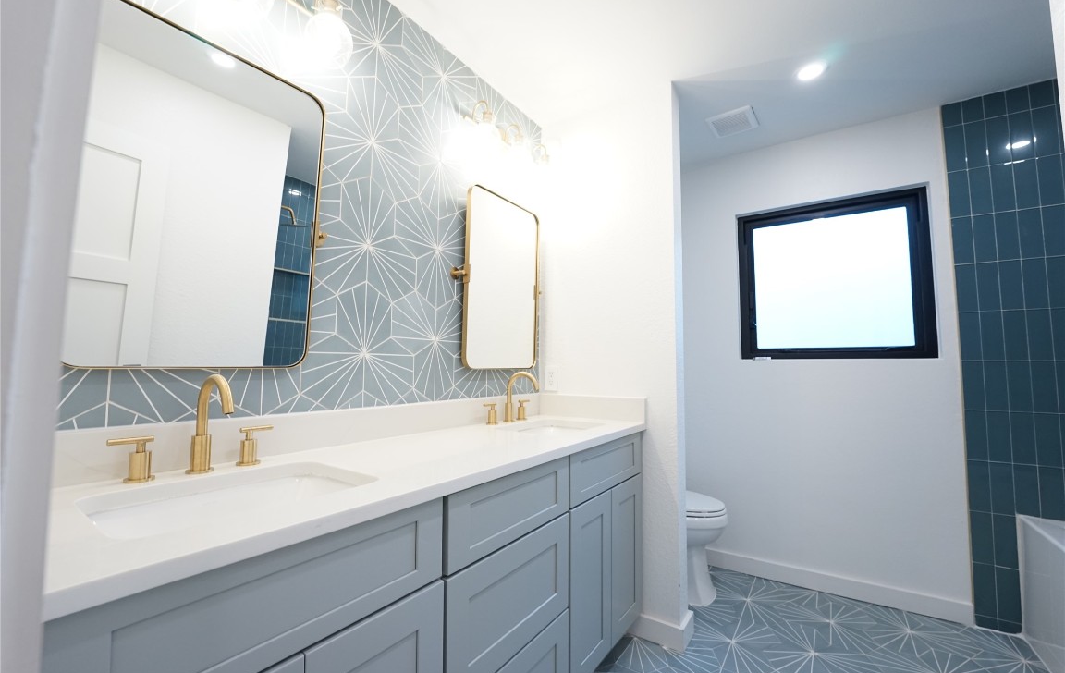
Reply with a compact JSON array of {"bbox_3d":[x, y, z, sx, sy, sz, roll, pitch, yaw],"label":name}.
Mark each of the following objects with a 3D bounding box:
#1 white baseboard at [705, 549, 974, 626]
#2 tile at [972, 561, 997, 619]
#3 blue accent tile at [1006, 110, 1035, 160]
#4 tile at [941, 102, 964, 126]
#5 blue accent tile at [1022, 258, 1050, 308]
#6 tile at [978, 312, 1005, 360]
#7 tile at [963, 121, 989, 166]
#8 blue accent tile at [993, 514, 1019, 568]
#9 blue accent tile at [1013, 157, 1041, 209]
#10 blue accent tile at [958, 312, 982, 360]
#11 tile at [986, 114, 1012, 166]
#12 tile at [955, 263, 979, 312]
[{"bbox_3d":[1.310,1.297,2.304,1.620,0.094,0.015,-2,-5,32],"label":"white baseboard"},{"bbox_3d":[2.034,1.137,1.864,0.075,0.229,0.010,-2,-5,35],"label":"tile"},{"bbox_3d":[2.252,-0.919,1.908,0.072,0.226,0.010,-2,-5,32],"label":"blue accent tile"},{"bbox_3d":[2.056,-1.083,2.031,0.074,0.115,0.010,-2,-6,35],"label":"tile"},{"bbox_3d":[2.227,-0.234,1.836,0.074,0.228,0.010,-2,-6,35],"label":"blue accent tile"},{"bbox_3d":[2.107,-0.004,1.899,0.074,0.228,0.010,-2,-6,35],"label":"tile"},{"bbox_3d":[2.114,-0.912,1.975,0.074,0.228,0.010,-2,-6,35],"label":"tile"},{"bbox_3d":[2.089,0.903,1.831,0.074,0.228,0.010,-2,-6,35],"label":"blue accent tile"},{"bbox_3d":[2.252,-0.691,1.889,0.072,0.226,0.010,-2,-5,32],"label":"blue accent tile"},{"bbox_3d":[2.063,0.000,1.951,0.071,0.226,0.010,-2,-5,32],"label":"blue accent tile"},{"bbox_3d":[2.177,-0.912,1.938,0.075,0.229,0.010,-2,-5,35],"label":"tile"},{"bbox_3d":[2.051,-0.229,1.958,0.074,0.228,0.010,-2,-6,35],"label":"tile"}]

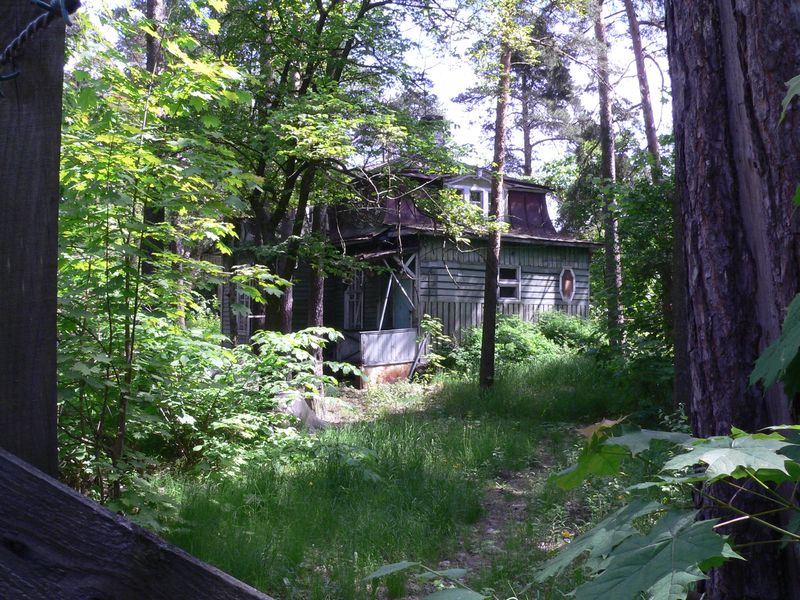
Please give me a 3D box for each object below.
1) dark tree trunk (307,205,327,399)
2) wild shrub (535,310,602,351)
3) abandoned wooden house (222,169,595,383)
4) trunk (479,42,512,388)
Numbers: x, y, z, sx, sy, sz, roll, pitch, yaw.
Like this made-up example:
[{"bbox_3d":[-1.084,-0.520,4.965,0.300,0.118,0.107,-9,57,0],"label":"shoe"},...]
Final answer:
[{"bbox_3d":[-1.530,0.070,15.600,0.280,3.800,0.280,0,-2,0],"label":"dark tree trunk"},{"bbox_3d":[4.430,0.860,21.900,1.600,1.150,1.300,1,-2,-33],"label":"wild shrub"},{"bbox_3d":[-0.210,-0.900,25.300,7.750,6.300,9.600,1,-2,-33],"label":"abandoned wooden house"},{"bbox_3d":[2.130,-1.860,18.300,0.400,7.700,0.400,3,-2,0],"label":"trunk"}]

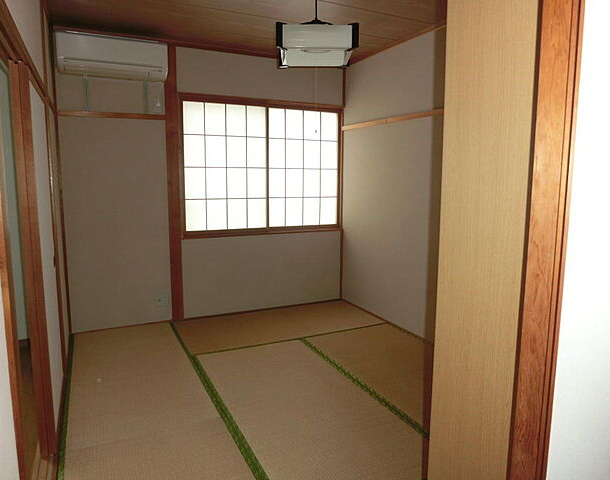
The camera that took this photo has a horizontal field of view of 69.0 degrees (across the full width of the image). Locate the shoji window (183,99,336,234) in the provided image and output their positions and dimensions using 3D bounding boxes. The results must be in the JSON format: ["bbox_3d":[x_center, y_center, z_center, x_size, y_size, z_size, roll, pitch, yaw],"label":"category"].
[{"bbox_3d":[-0.367,-0.685,4.284,1.610,1.200,0.050,-4,8,-25],"label":"shoji window"}]

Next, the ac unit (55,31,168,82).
[{"bbox_3d":[-1.505,-1.421,3.498,0.790,0.285,0.210,-4,8,-25],"label":"ac unit"}]

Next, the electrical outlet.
[{"bbox_3d":[-1.283,0.549,4.001,0.117,0.118,0.012,-4,8,-25],"label":"electrical outlet"}]

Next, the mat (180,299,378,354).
[{"bbox_3d":[-0.216,0.773,4.059,1.760,0.041,0.875,-4,8,-25],"label":"mat"}]

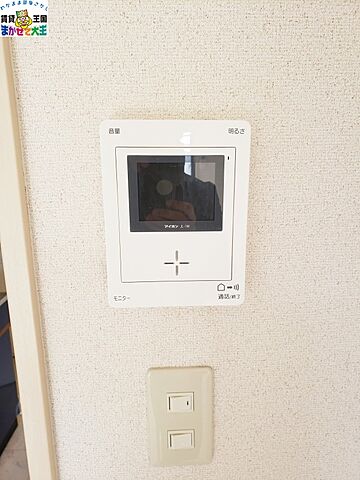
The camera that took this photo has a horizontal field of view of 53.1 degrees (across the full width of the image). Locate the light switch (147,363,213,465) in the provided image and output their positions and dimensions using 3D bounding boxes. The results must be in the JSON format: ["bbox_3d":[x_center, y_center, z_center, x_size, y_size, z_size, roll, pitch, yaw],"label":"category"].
[{"bbox_3d":[0.002,0.191,0.381,0.070,0.120,0.010,-1,12,-2],"label":"light switch"}]

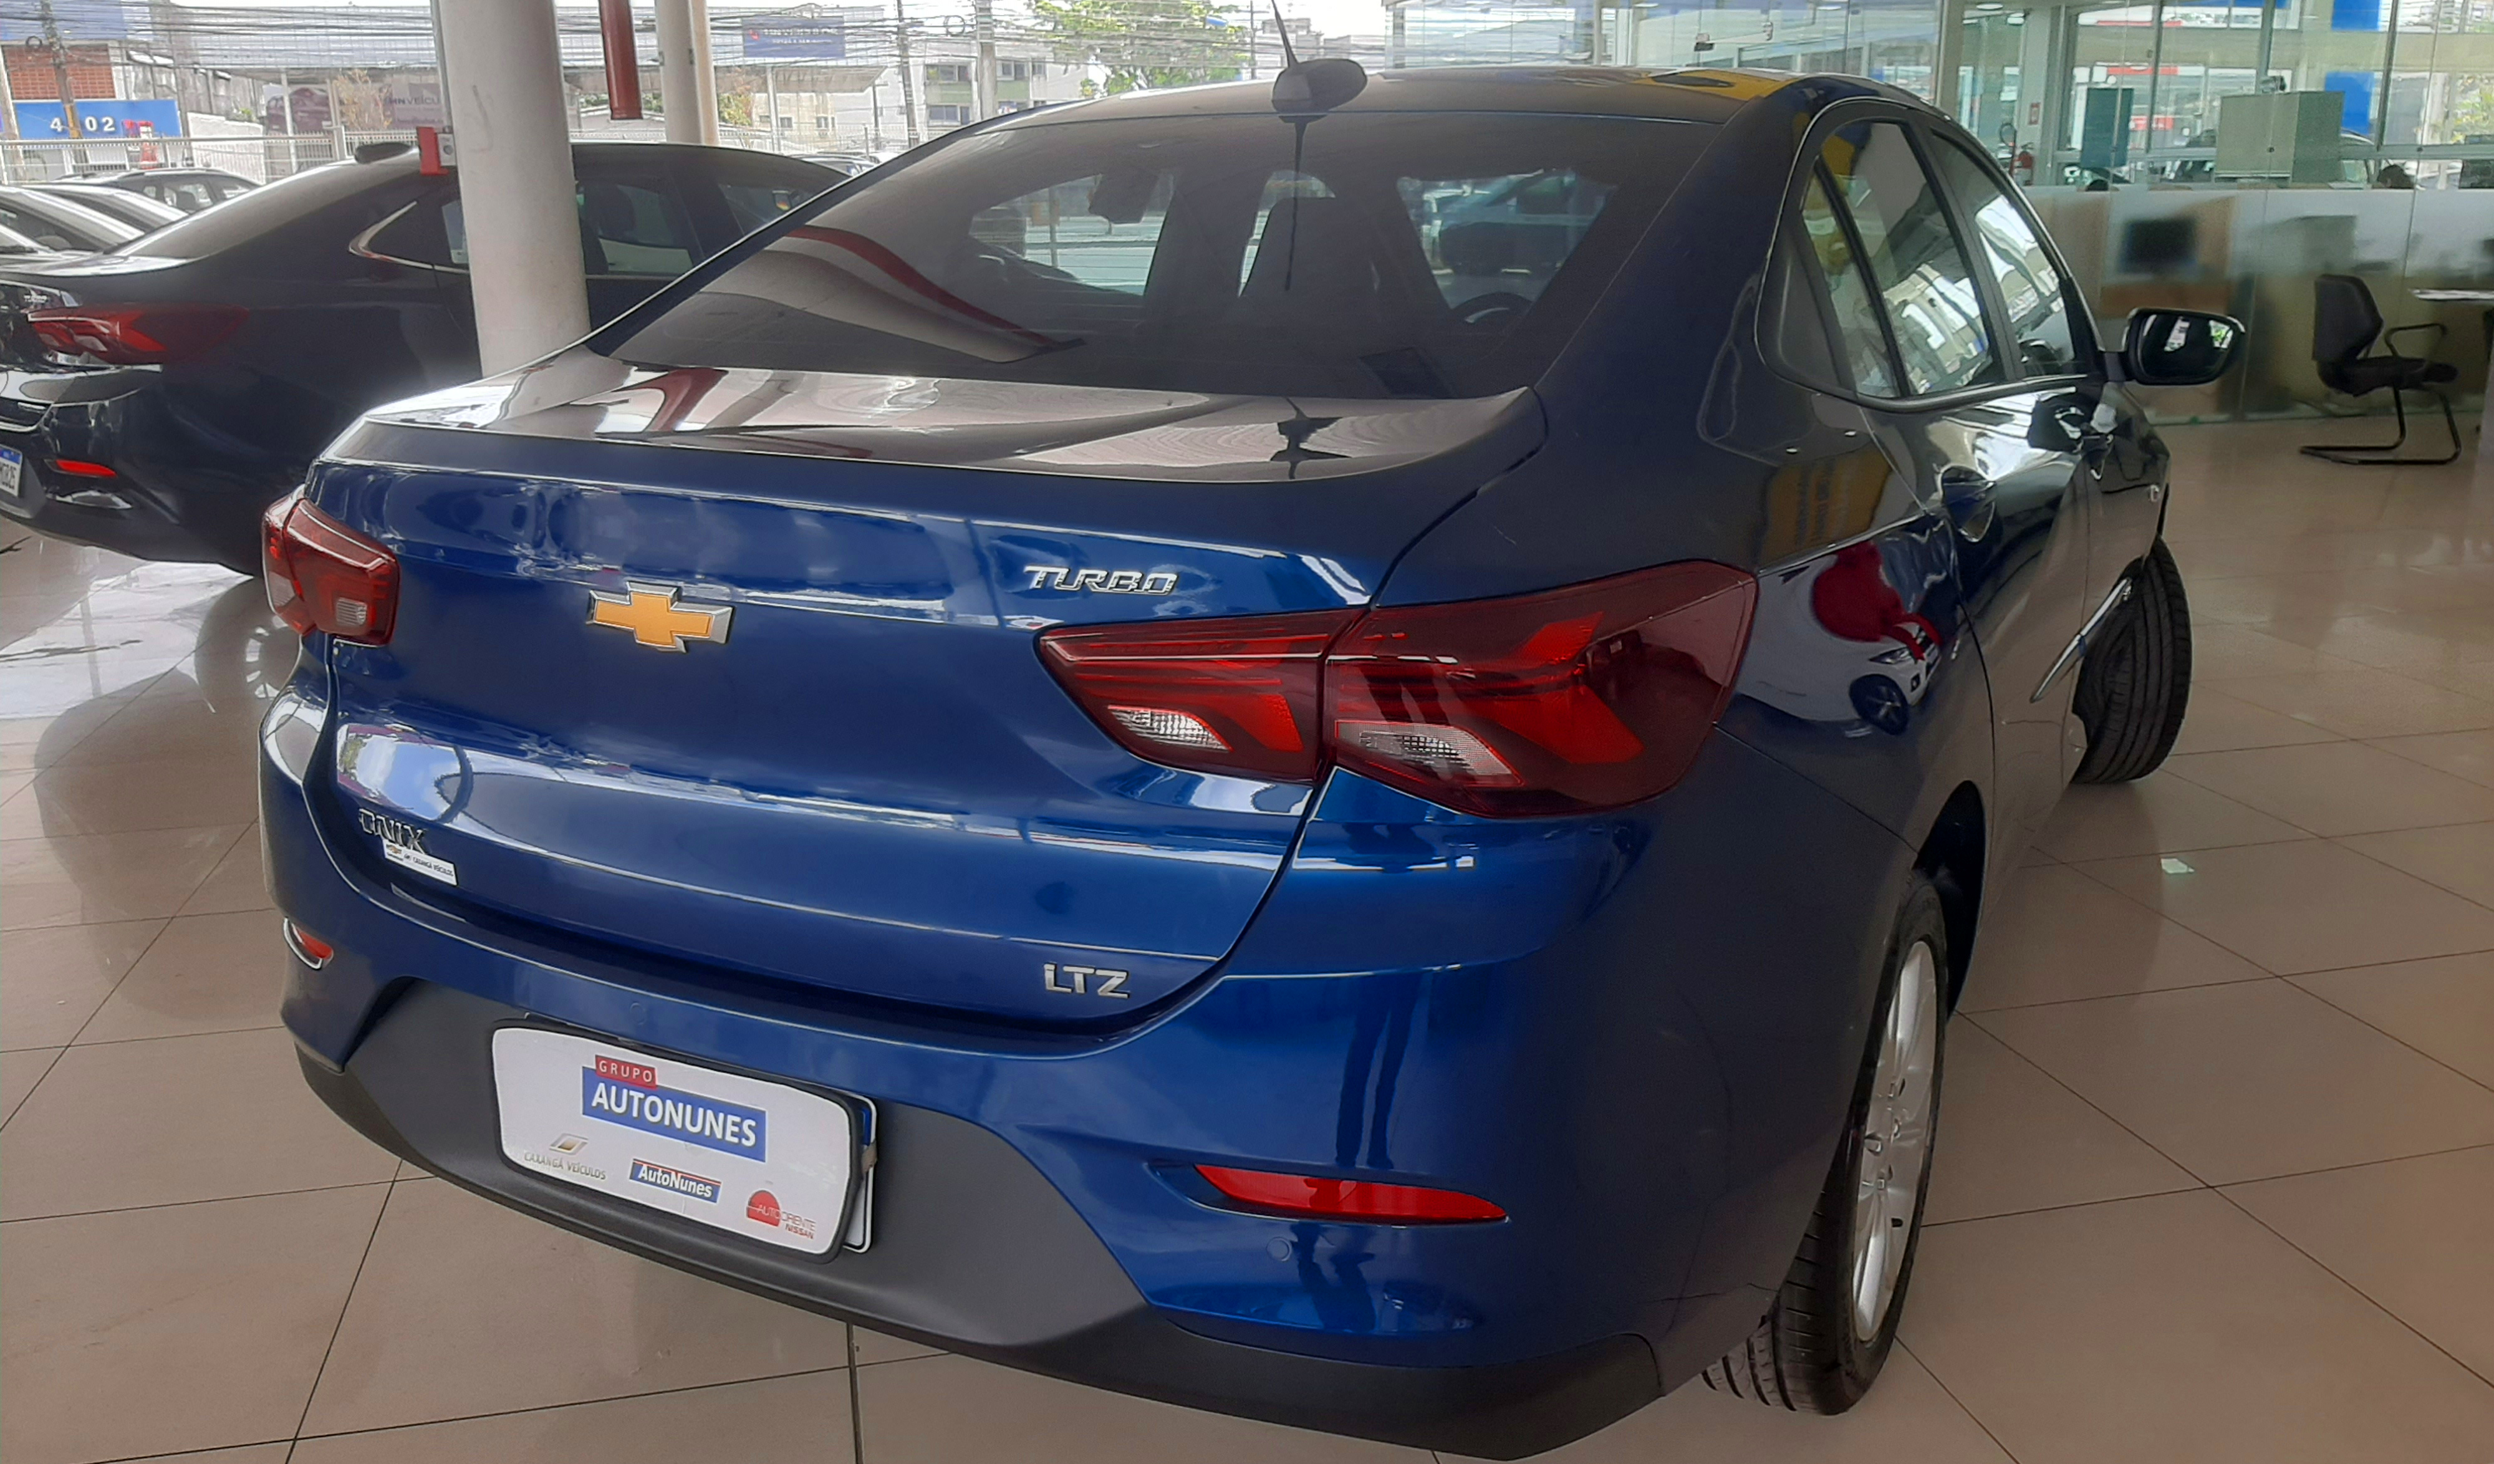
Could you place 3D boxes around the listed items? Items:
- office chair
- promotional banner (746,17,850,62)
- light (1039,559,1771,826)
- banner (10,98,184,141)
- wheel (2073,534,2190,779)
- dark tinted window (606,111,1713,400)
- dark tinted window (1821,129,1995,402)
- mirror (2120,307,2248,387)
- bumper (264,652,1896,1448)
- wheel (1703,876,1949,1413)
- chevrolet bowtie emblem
[{"bbox_3d":[5.652,-1.799,9.578,0.570,0.880,0.550,-1,16,0],"label":"office chair"},{"bbox_3d":[-9.717,-14.976,42.000,2.300,0.930,0.100,0,16,0],"label":"promotional banner"},{"bbox_3d":[0.106,-0.038,1.425,0.511,0.185,0.154,3,16,13],"label":"light"},{"bbox_3d":[-24.820,-13.230,42.000,3.750,0.850,0.150,1,16,5],"label":"banner"},{"bbox_3d":[1.859,-0.189,4.380,0.205,0.620,0.620,-2,16,-4],"label":"wheel"},{"bbox_3d":[-0.090,-0.582,2.167,1.130,0.110,0.773,8,37,27],"label":"dark tinted window"},{"bbox_3d":[0.873,-0.615,2.544,0.050,0.375,0.690,-17,5,32],"label":"dark tinted window"},{"bbox_3d":[1.622,-0.668,3.374,0.205,0.140,0.120,8,18,27],"label":"mirror"},{"bbox_3d":[-0.296,0.165,1.967,1.700,0.570,0.830,8,18,27],"label":"bumper"},{"bbox_3d":[0.628,0.434,2.176,0.200,0.620,0.620,8,18,27],"label":"wheel"},{"bbox_3d":[-0.472,-0.093,1.562,0.157,0.057,0.020,8,18,27],"label":"chevrolet bowtie emblem"}]

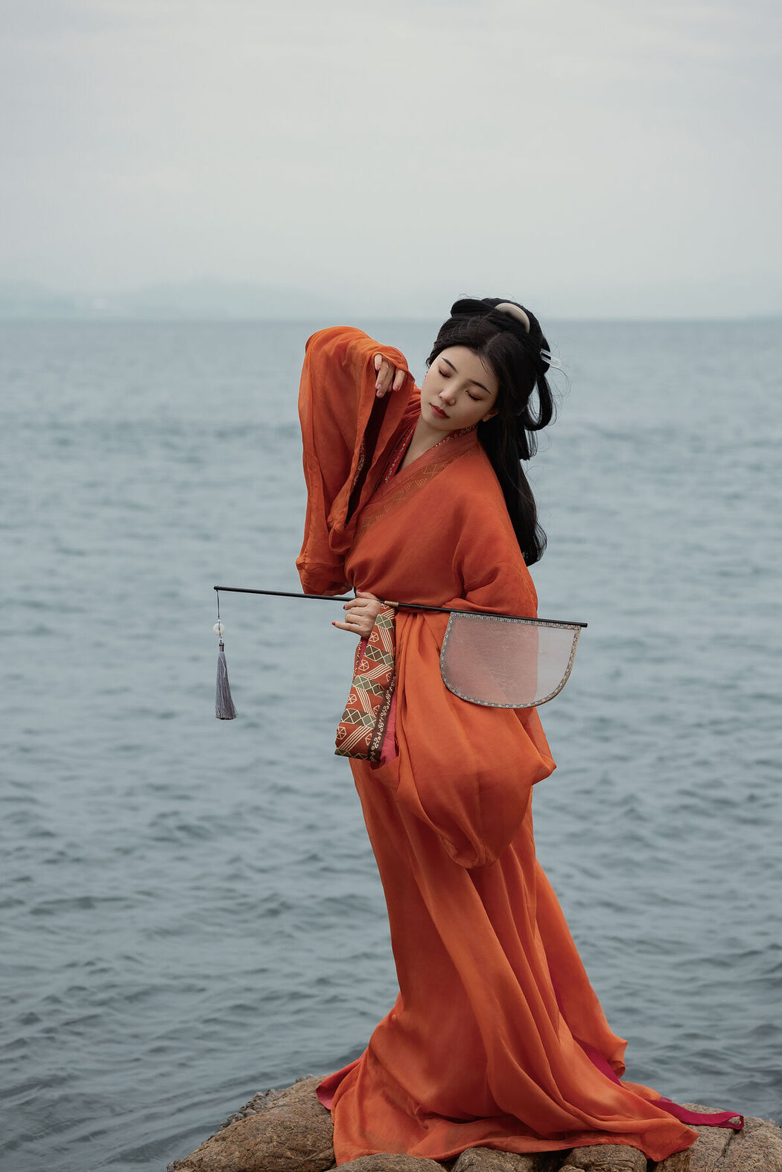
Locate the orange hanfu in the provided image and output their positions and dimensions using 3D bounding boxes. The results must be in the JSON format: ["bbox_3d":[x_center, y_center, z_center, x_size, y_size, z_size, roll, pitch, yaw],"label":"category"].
[{"bbox_3d":[0.225,0.290,4.350,0.720,1.540,0.740,6,9,40],"label":"orange hanfu"}]

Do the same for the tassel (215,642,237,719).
[{"bbox_3d":[-0.304,0.172,4.200,0.039,0.147,0.037,-3,7,0],"label":"tassel"}]

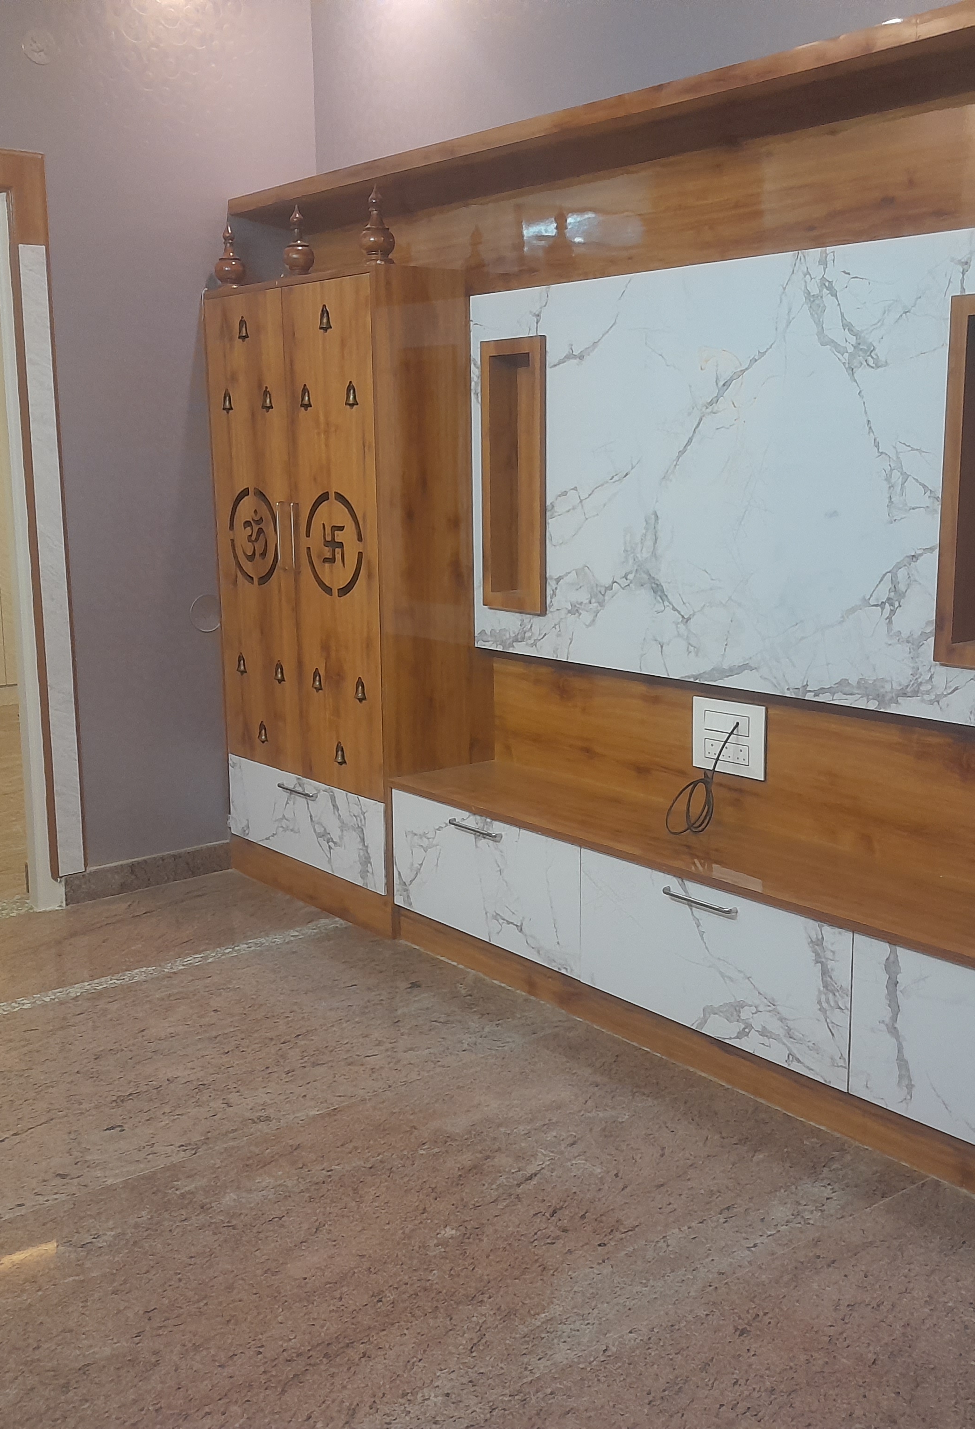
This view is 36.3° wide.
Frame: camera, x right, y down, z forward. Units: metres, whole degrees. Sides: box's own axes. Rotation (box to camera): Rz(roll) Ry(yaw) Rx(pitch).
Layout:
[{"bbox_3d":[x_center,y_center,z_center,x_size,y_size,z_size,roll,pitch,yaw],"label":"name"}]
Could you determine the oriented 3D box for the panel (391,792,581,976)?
[{"bbox_3d":[0.087,0.391,3.785,0.330,0.319,0.744,-9,14,-38],"label":"panel"}]

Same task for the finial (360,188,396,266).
[{"bbox_3d":[-0.275,-1.232,3.747,0.089,0.198,0.089,-1,11,0],"label":"finial"}]

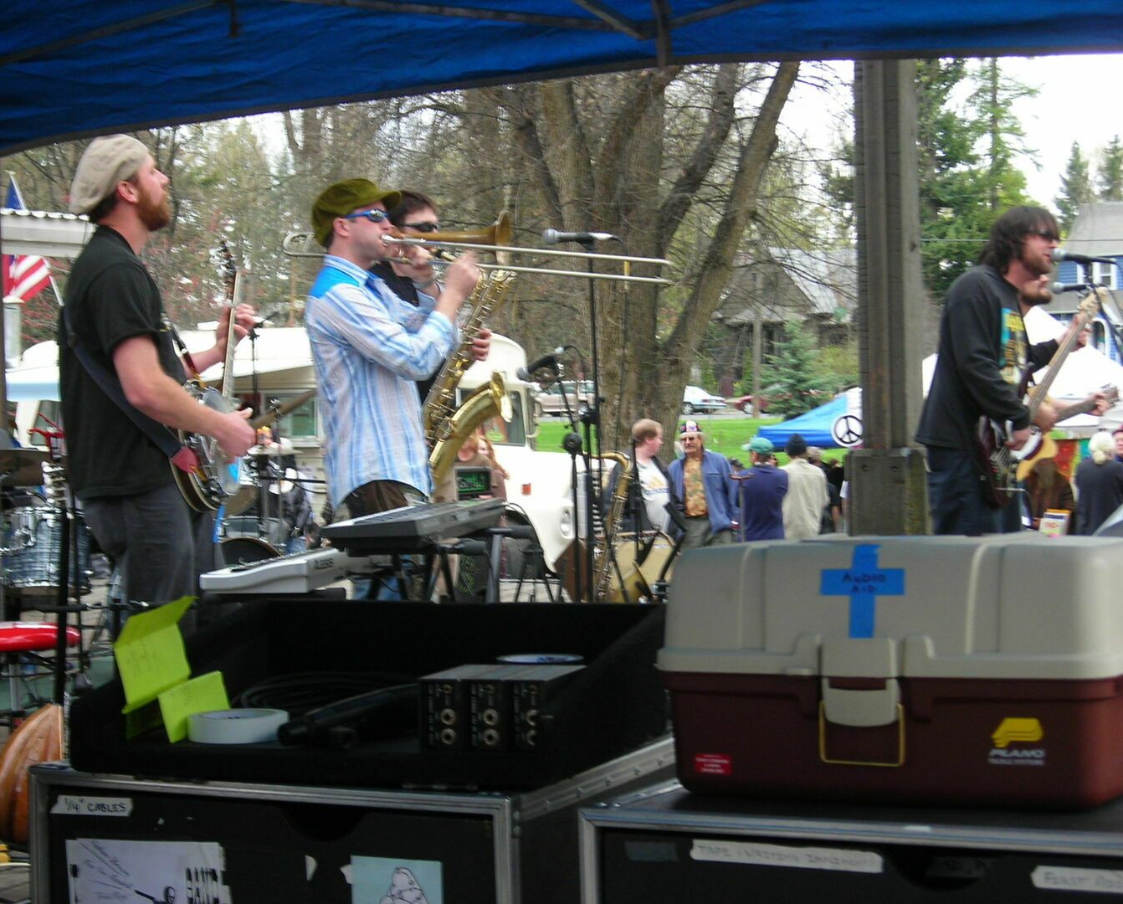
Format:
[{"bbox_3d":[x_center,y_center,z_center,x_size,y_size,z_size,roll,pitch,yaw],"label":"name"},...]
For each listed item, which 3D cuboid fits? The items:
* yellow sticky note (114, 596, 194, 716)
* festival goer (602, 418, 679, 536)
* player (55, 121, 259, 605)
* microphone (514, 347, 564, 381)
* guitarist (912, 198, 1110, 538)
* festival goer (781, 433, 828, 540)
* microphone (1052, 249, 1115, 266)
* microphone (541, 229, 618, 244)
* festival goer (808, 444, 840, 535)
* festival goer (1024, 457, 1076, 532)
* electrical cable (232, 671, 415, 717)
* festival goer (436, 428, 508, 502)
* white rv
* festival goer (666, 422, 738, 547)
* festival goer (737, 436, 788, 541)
[{"bbox_3d":[-0.446,0.224,2.480,0.080,0.122,0.050,-6,-5,8],"label":"yellow sticky note"},{"bbox_3d":[0.590,0.650,16.200,0.520,1.780,0.360,-2,0,-38],"label":"festival goer"},{"bbox_3d":[-1.061,0.075,6.070,0.500,1.830,0.580,-1,1,-3],"label":"player"},{"bbox_3d":[-0.071,-0.297,7.600,0.185,0.055,0.047,-31,0,0],"label":"microphone"},{"bbox_3d":[1.625,0.020,8.200,0.620,1.790,0.600,-2,0,16],"label":"guitarist"},{"bbox_3d":[2.326,0.706,21.520,0.490,1.780,0.340,-1,1,0],"label":"festival goer"},{"bbox_3d":[1.880,-0.700,8.150,0.228,0.052,0.052,7,2,9],"label":"microphone"},{"bbox_3d":[0.054,-0.648,6.800,0.232,0.052,0.052,-1,0,0],"label":"microphone"},{"bbox_3d":[2.799,0.793,24.519,0.480,1.730,0.340,-1,1,3],"label":"festival goer"},{"bbox_3d":[4.000,0.745,18.500,0.440,1.420,0.320,-2,0,6],"label":"festival goer"},{"bbox_3d":[-0.270,0.303,2.720,0.250,0.055,0.250,-2,0,0],"label":"electrical cable"},{"bbox_3d":[-0.737,0.649,18.518,0.520,1.660,0.360,-2,1,-6],"label":"festival goer"},{"bbox_3d":[-2.770,0.140,26.400,7.100,3.000,2.400,-1,0,18],"label":"white rv"},{"bbox_3d":[1.130,0.636,18.200,0.570,1.780,0.360,-2,0,9],"label":"festival goer"},{"bbox_3d":[1.914,0.734,21.219,0.490,1.760,0.350,-2,1,-11],"label":"festival goer"}]

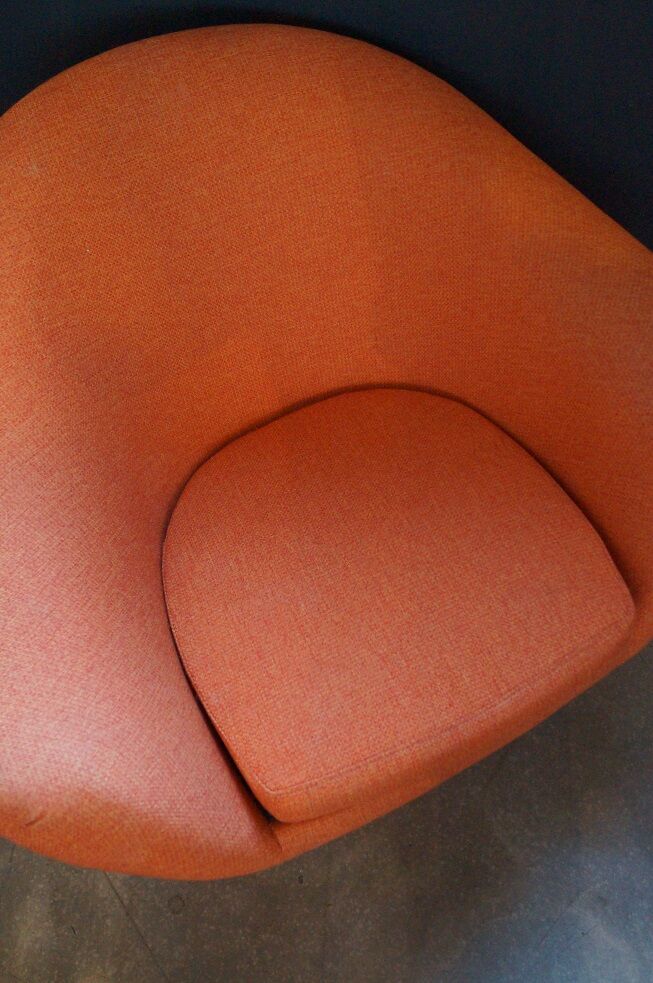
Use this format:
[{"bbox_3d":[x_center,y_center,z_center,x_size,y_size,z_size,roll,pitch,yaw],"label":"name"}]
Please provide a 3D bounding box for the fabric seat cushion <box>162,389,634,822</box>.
[{"bbox_3d":[0.051,0.086,1.157,0.520,0.100,0.520,-23,52,-12],"label":"fabric seat cushion"}]

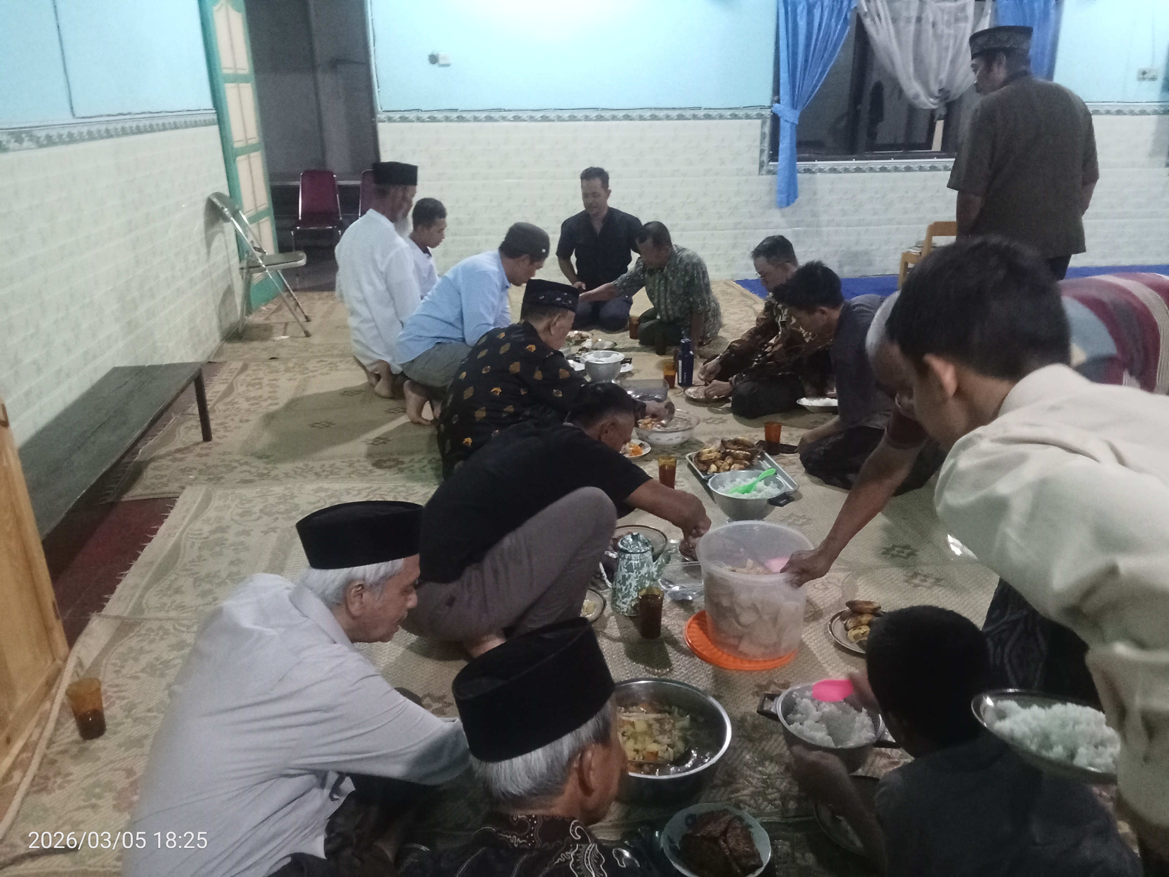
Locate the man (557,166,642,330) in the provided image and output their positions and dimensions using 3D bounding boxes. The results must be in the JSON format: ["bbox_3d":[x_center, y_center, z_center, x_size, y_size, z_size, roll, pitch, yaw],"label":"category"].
[{"bbox_3d":[0.112,-1.224,5.761,0.570,0.950,0.660,2,21,5],"label":"man"}]

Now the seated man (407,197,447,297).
[{"bbox_3d":[-0.763,-0.916,5.119,0.600,0.840,0.550,5,21,15],"label":"seated man"}]

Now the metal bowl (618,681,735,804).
[{"bbox_3d":[0.151,0.657,1.955,0.322,0.110,0.322,0,21,0],"label":"metal bowl"}]

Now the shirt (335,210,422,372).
[{"bbox_3d":[-1.007,-0.729,4.541,0.440,0.780,0.500,-18,27,-39],"label":"shirt"}]

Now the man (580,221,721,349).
[{"bbox_3d":[0.451,-0.872,5.188,0.616,0.706,0.815,18,28,40],"label":"man"}]

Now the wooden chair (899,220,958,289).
[{"bbox_3d":[2.406,-1.202,6.240,0.340,0.580,0.330,-3,21,-6],"label":"wooden chair"}]

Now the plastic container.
[{"bbox_3d":[0.452,0.407,2.420,0.308,0.259,0.308,-3,21,-7],"label":"plastic container"}]

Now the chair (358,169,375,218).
[{"bbox_3d":[-1.847,-2.006,8.357,0.477,0.865,0.537,-3,21,-7],"label":"chair"}]

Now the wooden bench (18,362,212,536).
[{"bbox_3d":[-1.643,0.144,3.035,0.370,0.335,1.640,-3,21,-7],"label":"wooden bench"}]

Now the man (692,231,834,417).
[{"bbox_3d":[0.850,-0.566,4.269,0.780,0.760,0.620,-12,24,-28],"label":"man"}]

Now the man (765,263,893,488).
[{"bbox_3d":[1.032,-0.278,3.481,0.776,0.795,0.616,-1,21,-1],"label":"man"}]

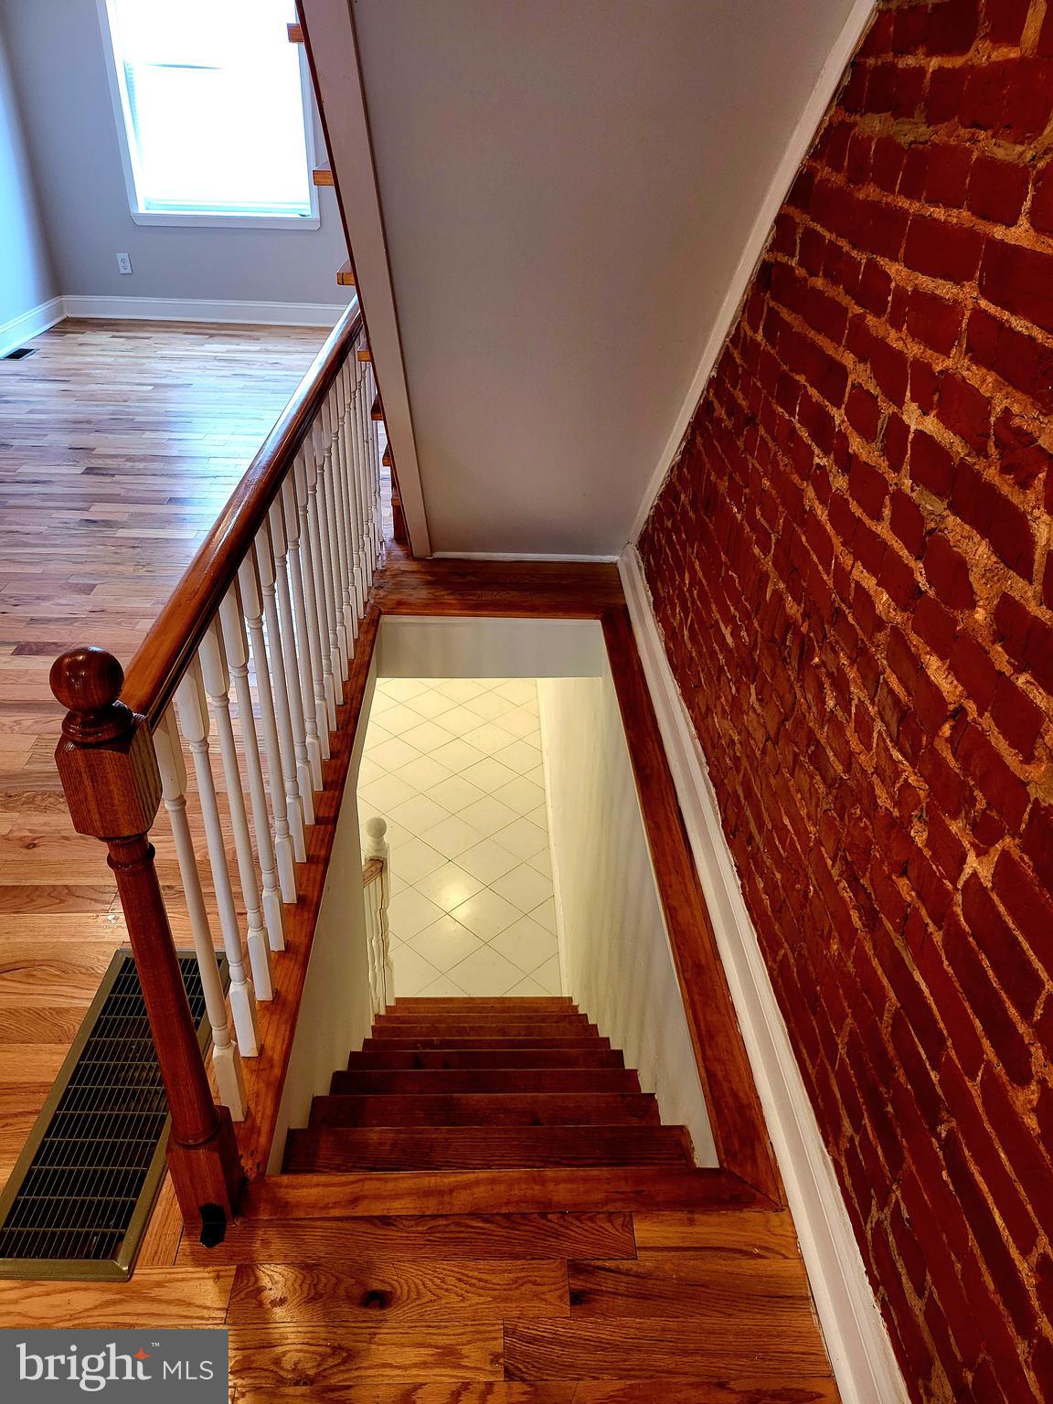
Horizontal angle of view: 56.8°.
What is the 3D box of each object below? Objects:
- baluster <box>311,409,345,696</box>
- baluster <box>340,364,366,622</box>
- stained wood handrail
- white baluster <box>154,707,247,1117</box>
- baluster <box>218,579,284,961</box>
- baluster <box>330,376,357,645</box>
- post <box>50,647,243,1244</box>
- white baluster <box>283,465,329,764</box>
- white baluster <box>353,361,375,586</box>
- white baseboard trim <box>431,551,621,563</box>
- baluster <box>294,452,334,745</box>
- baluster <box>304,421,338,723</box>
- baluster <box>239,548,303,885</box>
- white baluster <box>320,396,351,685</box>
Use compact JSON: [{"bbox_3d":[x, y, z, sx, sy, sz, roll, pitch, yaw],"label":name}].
[{"bbox_3d":[-0.534,-0.360,2.612,0.033,0.859,0.033,1,33,-2],"label":"baluster"},{"bbox_3d":[-0.549,-0.649,3.063,0.033,0.859,0.033,1,33,-2],"label":"baluster"},{"bbox_3d":[-0.521,-0.692,2.308,0.060,0.064,2.727,1,32,-3],"label":"stained wood handrail"},{"bbox_3d":[-0.498,0.370,1.497,0.031,0.860,0.031,1,32,-3],"label":"white baluster"},{"bbox_3d":[-0.507,0.146,1.821,0.033,0.859,0.033,1,33,-2],"label":"baluster"},{"bbox_3d":[-0.552,-0.579,2.992,0.031,0.860,0.031,1,32,-3],"label":"baluster"},{"bbox_3d":[-0.481,0.377,1.299,0.080,1.034,0.080,1,33,-2],"label":"post"},{"bbox_3d":[-0.526,-0.215,2.386,0.033,0.859,0.033,1,33,-2],"label":"white baluster"},{"bbox_3d":[-0.565,-0.798,3.337,0.031,0.860,0.031,1,32,-3],"label":"white baluster"},{"bbox_3d":[-0.003,-0.559,3.737,0.729,0.022,0.016,1,33,-2],"label":"white baseboard trim"},{"bbox_3d":[-0.531,-0.214,2.417,0.031,0.860,0.031,1,32,-3],"label":"baluster"},{"bbox_3d":[-0.536,-0.287,2.532,0.031,0.860,0.031,1,32,-3],"label":"baluster"},{"bbox_3d":[-0.510,0.074,1.934,0.033,0.859,0.033,1,33,-2],"label":"baluster"},{"bbox_3d":[-0.544,-0.433,2.762,0.031,0.860,0.031,1,32,-3],"label":"white baluster"}]

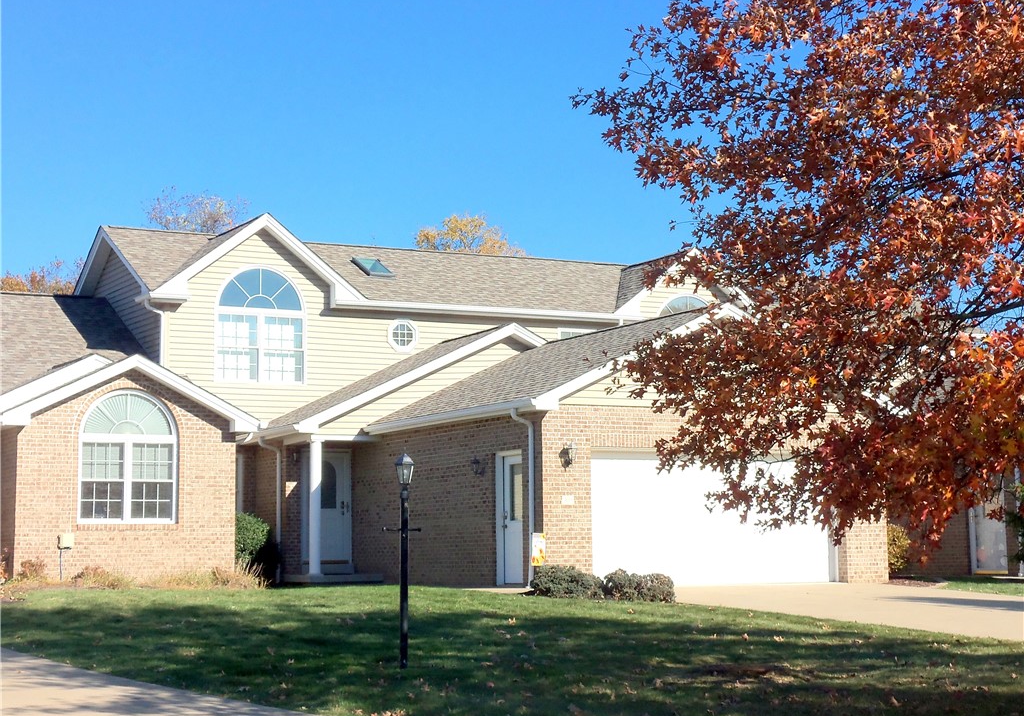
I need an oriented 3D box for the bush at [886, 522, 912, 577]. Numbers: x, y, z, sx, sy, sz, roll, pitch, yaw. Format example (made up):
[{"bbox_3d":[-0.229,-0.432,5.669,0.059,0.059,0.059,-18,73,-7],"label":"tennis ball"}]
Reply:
[{"bbox_3d":[7.078,3.525,33.764,0.700,0.989,0.700,3,-7,-27],"label":"bush"}]

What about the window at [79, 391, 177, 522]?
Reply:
[{"bbox_3d":[-6.570,1.690,31.348,1.706,2.270,0.130,3,-7,-27],"label":"window"}]

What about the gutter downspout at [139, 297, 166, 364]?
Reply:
[{"bbox_3d":[-6.258,-0.456,32.150,0.400,1.240,0.100,3,-7,-29],"label":"gutter downspout"}]

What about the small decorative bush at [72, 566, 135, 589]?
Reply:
[{"bbox_3d":[-6.468,3.474,28.900,0.950,0.380,0.700,3,-7,-29],"label":"small decorative bush"}]

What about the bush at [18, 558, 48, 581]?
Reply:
[{"bbox_3d":[-7.824,3.455,29.999,0.487,0.366,0.450,3,-7,-27],"label":"bush"}]

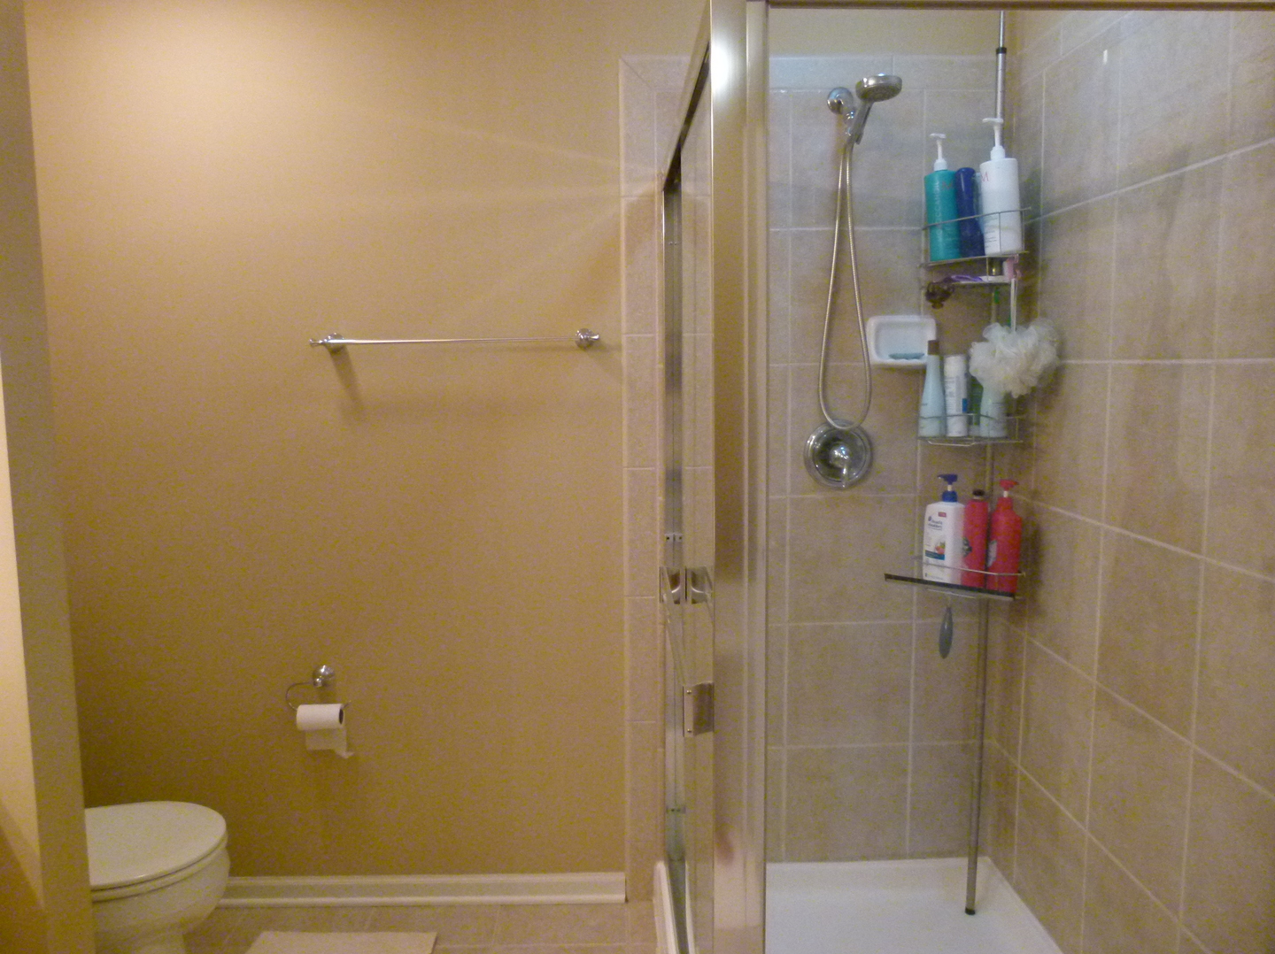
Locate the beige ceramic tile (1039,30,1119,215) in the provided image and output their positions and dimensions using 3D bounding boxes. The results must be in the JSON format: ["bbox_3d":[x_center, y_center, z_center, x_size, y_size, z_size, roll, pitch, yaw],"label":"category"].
[{"bbox_3d":[0.948,-0.747,1.963,0.010,0.329,0.326,-1,7,-2],"label":"beige ceramic tile"}]

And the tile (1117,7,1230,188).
[{"bbox_3d":[0.936,-0.697,1.612,0.012,0.325,0.317,-1,7,-2],"label":"tile"}]

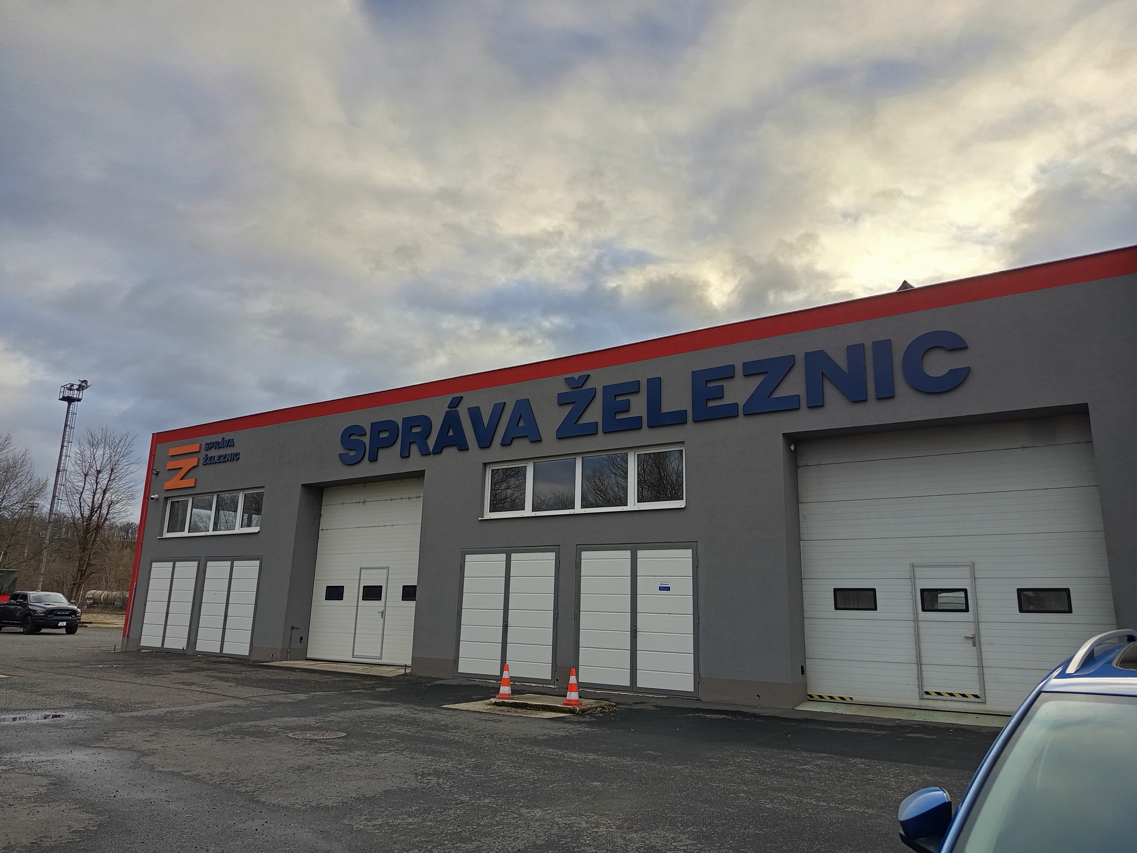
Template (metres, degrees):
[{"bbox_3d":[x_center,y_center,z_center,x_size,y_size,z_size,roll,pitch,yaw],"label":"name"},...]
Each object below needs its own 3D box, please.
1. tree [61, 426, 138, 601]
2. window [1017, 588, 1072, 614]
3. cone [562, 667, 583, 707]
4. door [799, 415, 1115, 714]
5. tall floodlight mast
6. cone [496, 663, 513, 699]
[{"bbox_3d":[-36.108,7.215,59.581,5.400,14.760,5.400,9,-15,-30],"label":"tree"},{"bbox_3d":[6.544,2.397,10.833,0.620,0.330,0.050,-7,-16,33],"label":"window"},{"bbox_3d":[0.064,3.806,11.540,0.275,0.500,0.275,1,-13,1],"label":"cone"},{"bbox_3d":[5.510,2.043,11.652,4.110,4.100,0.080,-7,-16,33],"label":"door"},{"bbox_3d":[-42.075,5.729,65.007,2.400,19.880,2.000,5,-14,-16],"label":"tall floodlight mast"},{"bbox_3d":[-0.981,3.943,12.220,0.260,0.500,0.260,2,-13,-4],"label":"cone"}]

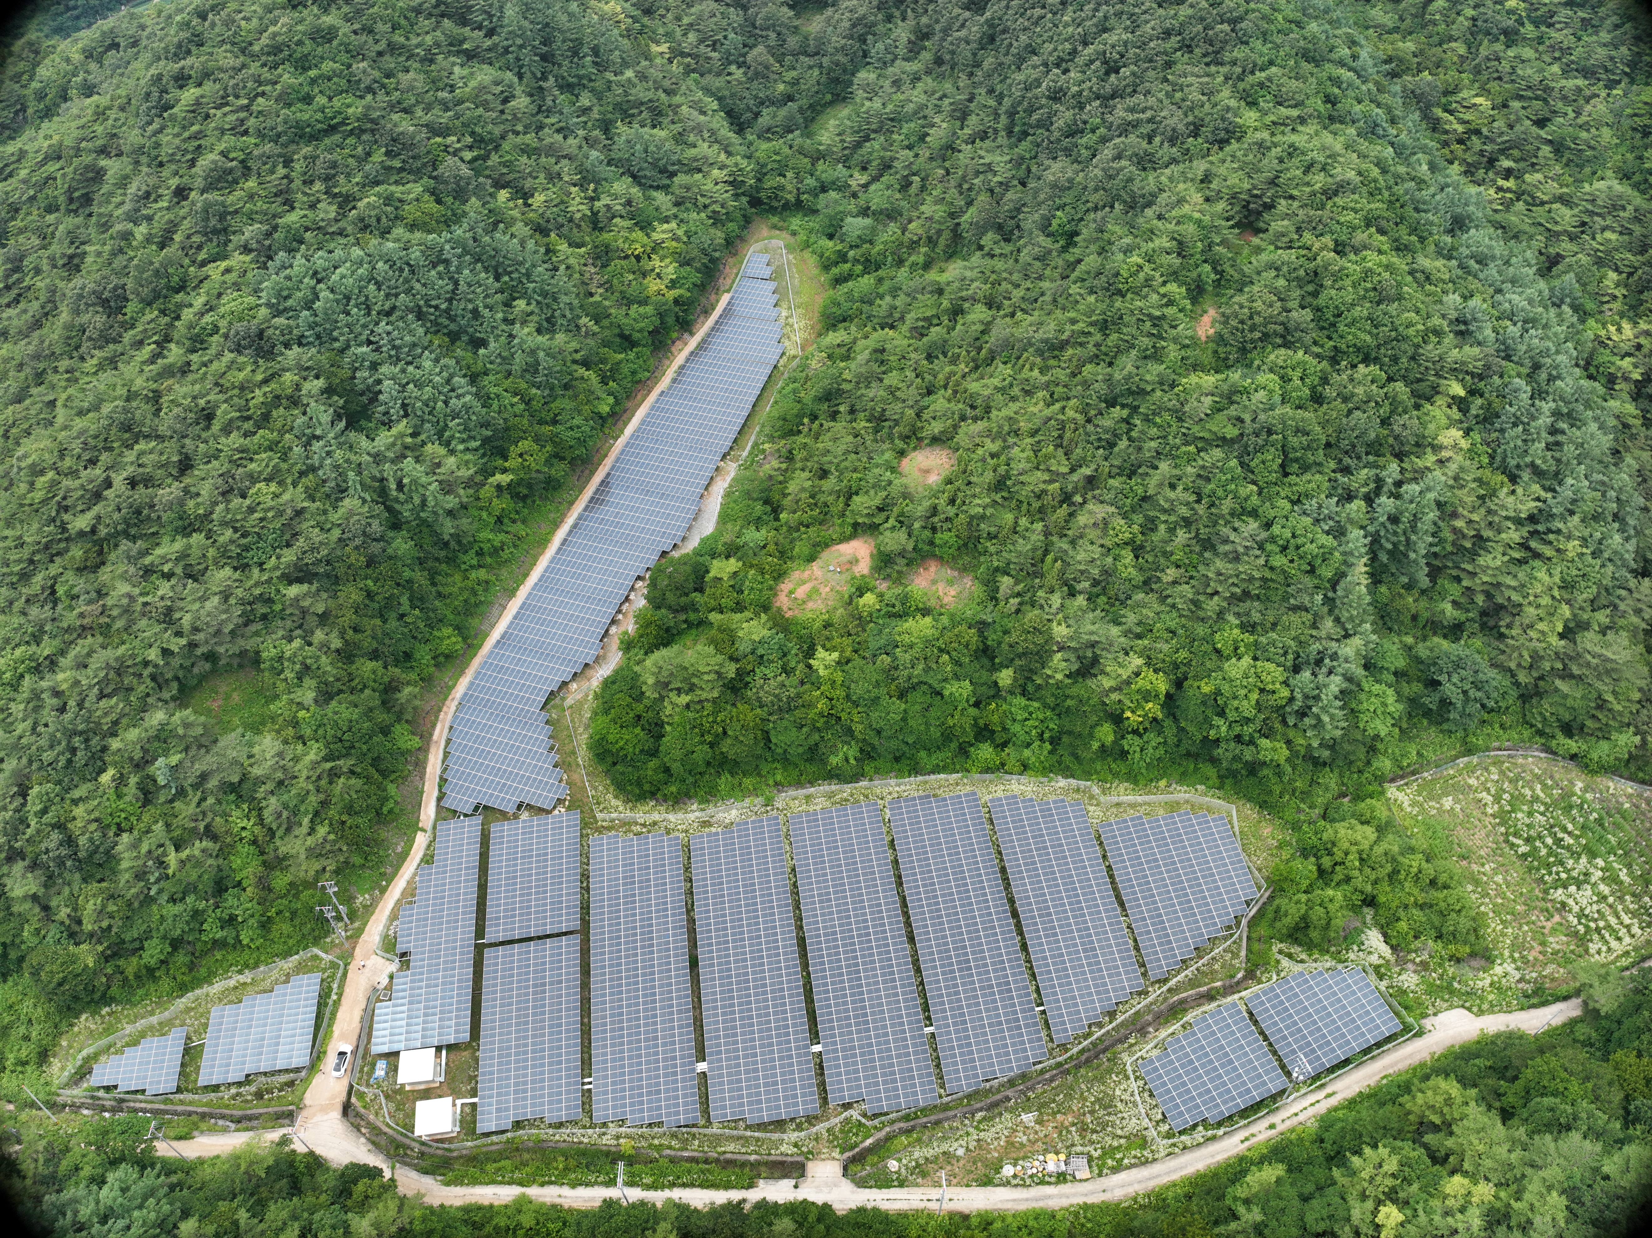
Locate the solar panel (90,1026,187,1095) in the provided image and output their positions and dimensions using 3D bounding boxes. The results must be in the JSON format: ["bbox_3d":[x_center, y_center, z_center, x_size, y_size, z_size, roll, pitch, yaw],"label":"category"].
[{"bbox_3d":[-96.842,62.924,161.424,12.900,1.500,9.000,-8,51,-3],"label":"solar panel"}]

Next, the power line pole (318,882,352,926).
[{"bbox_3d":[-69.508,41.014,163.669,2.400,11.800,1.100,-5,45,-4],"label":"power line pole"}]

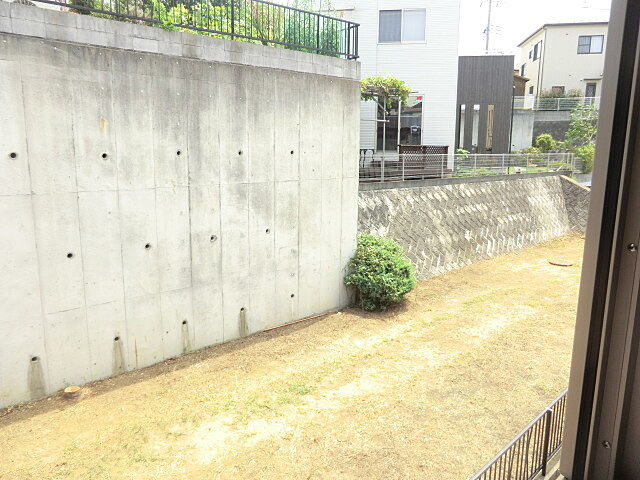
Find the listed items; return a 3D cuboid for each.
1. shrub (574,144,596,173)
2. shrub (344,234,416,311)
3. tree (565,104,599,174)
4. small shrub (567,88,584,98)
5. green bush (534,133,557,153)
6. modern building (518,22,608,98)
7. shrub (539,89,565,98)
[{"bbox_3d":[13.754,-4.181,22.900,1.250,1.450,1.150,1,11,7],"label":"shrub"},{"bbox_3d":[1.466,0.763,10.750,1.650,1.600,1.550,0,11,0],"label":"shrub"},{"bbox_3d":[13.785,-5.383,23.300,2.100,3.600,2.000,1,11,7],"label":"tree"},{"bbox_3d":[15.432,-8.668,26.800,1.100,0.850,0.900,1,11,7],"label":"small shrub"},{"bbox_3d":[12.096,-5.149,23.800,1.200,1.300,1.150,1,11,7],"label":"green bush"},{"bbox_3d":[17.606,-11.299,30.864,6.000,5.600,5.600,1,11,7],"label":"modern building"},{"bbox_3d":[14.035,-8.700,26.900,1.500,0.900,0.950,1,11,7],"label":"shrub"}]

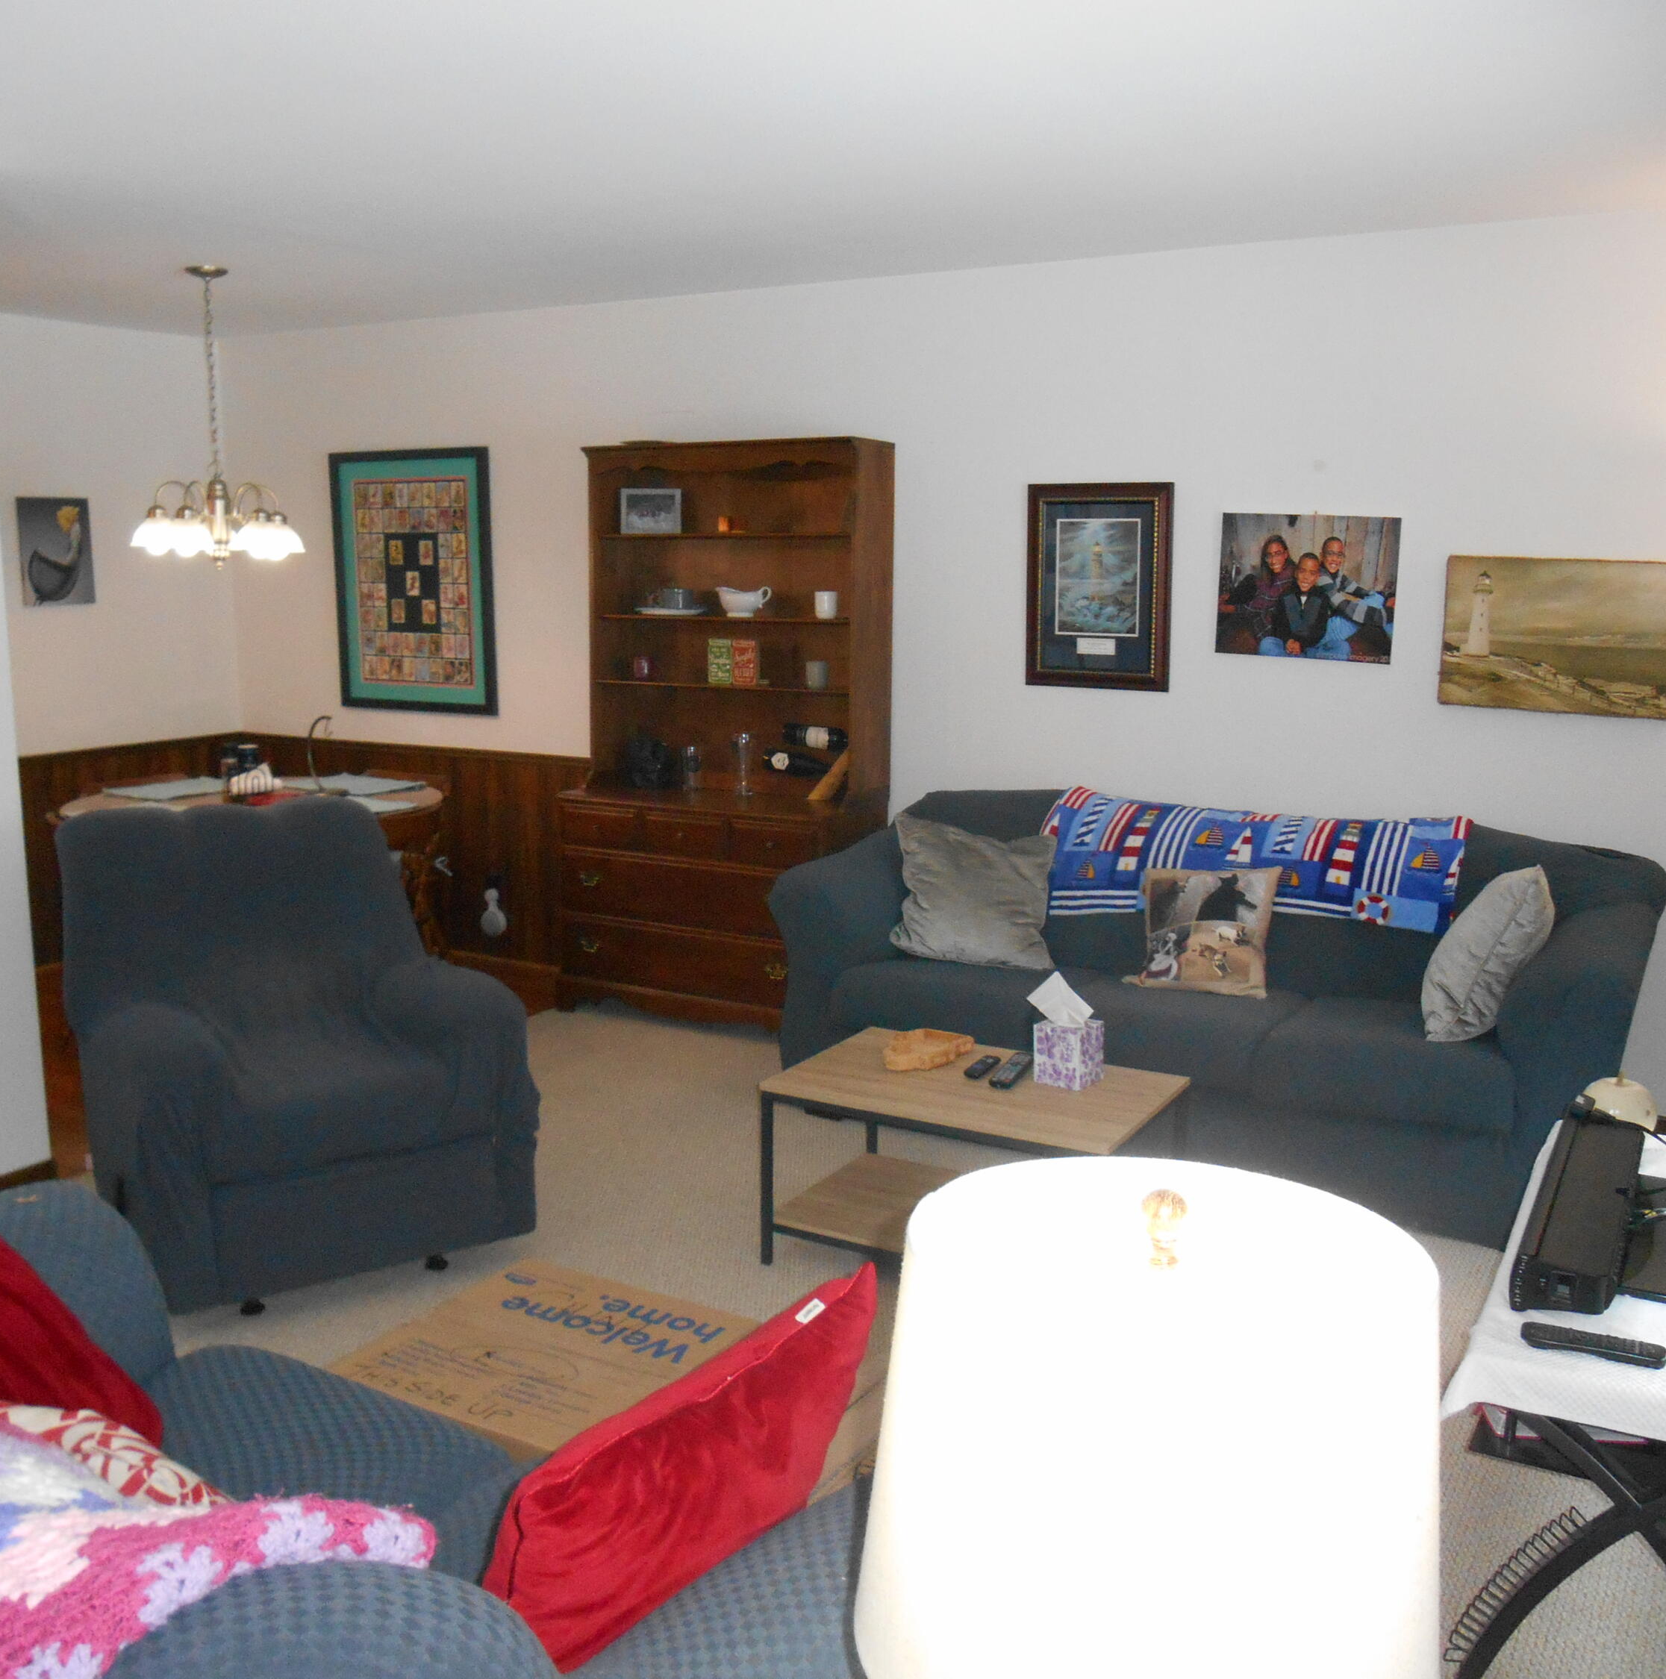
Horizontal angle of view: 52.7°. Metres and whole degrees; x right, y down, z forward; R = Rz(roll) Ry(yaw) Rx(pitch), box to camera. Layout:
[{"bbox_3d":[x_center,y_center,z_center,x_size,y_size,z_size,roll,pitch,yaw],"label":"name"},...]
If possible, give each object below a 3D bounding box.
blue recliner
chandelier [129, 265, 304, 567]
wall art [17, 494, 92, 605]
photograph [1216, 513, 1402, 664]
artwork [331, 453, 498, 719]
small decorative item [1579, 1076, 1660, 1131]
[{"bbox_3d":[-1.277,0.431,3.964,0.890,0.950,0.920,-6,11,-31],"label":"blue recliner"},{"bbox_3d":[-1.908,-1.295,5.187,0.530,0.923,0.530,6,11,30],"label":"chandelier"},{"bbox_3d":[-2.916,-1.084,6.337,0.025,0.399,0.304,6,11,30],"label":"wall art"},{"bbox_3d":[1.350,-0.717,4.796,0.505,0.405,0.018,6,11,30],"label":"photograph"},{"bbox_3d":[-1.615,-0.993,6.513,0.825,0.995,0.030,6,11,30],"label":"artwork"},{"bbox_3d":[1.278,0.437,2.724,0.112,0.105,0.112,6,11,30],"label":"small decorative item"}]

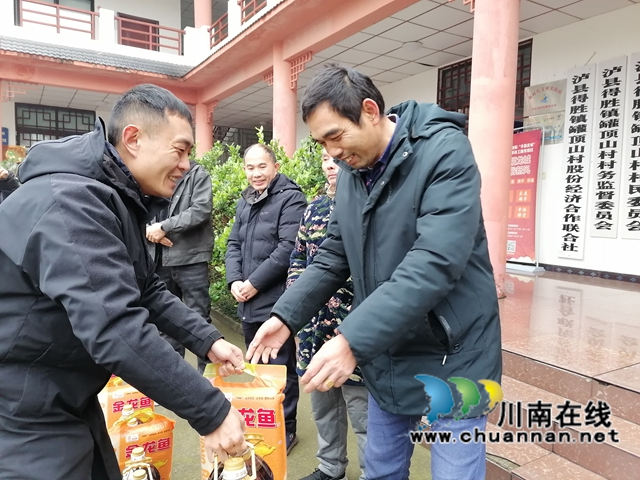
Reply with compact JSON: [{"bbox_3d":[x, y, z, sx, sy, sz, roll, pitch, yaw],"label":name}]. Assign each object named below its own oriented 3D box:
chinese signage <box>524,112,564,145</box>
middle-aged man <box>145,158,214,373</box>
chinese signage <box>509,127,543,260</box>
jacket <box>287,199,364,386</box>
[{"bbox_3d":[3.003,-1.470,6.715,0.020,0.418,0.603,-3,6,-34],"label":"chinese signage"},{"bbox_3d":[-0.862,0.261,2.958,0.520,1.750,0.350,3,6,22],"label":"middle-aged man"},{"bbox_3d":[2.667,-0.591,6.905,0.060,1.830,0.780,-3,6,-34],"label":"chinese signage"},{"bbox_3d":[0.108,0.211,2.390,0.500,0.870,0.310,4,6,30],"label":"jacket"}]

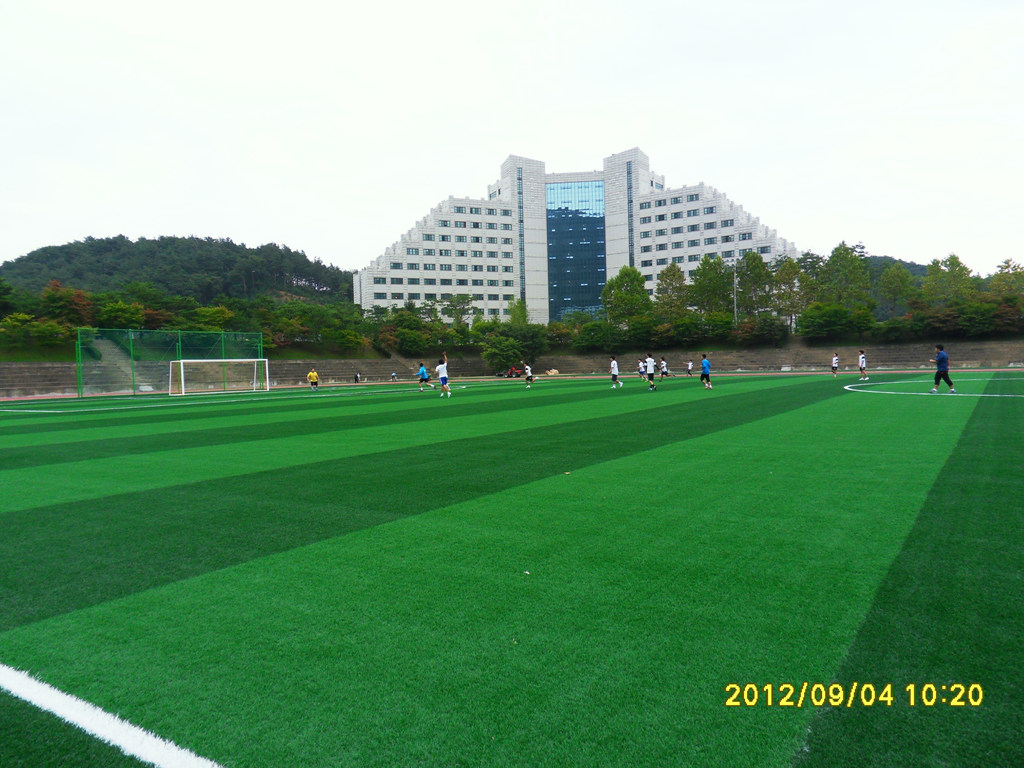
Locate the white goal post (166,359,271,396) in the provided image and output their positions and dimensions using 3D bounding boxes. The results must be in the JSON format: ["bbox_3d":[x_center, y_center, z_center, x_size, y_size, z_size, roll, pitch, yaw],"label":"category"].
[{"bbox_3d":[-22.937,-0.539,55.968,1.870,2.530,7.500,-1,2,35],"label":"white goal post"}]

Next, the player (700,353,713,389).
[{"bbox_3d":[9.917,-0.627,36.200,0.520,1.780,0.560,-3,2,-38],"label":"player"}]

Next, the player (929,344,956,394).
[{"bbox_3d":[15.704,-0.540,25.900,0.800,1.780,0.560,0,2,44],"label":"player"}]

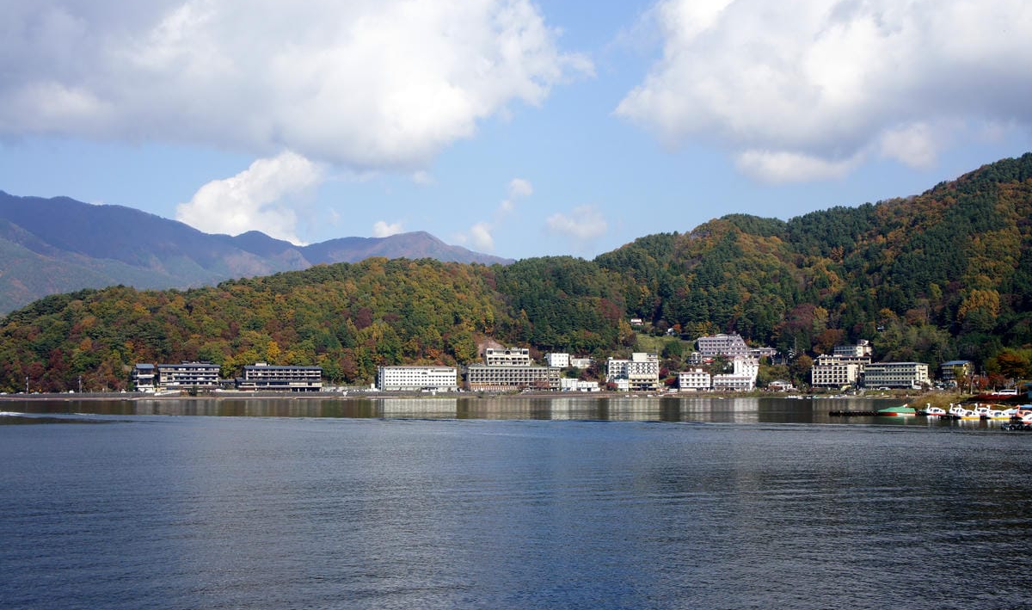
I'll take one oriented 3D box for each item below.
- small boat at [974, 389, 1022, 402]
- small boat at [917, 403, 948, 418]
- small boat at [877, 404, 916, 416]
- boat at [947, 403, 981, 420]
[{"bbox_3d":[86.773,16.270,222.000,7.900,2.500,2.500,-1,-4,11],"label":"small boat"},{"bbox_3d":[63.419,15.813,186.000,3.000,2.000,1.700,-1,-4,11],"label":"small boat"},{"bbox_3d":[56.868,15.694,184.000,5.600,1.750,2.100,-1,-4,11],"label":"small boat"},{"bbox_3d":[60.520,14.315,165.000,3.000,2.000,1.700,-1,-4,11],"label":"boat"}]

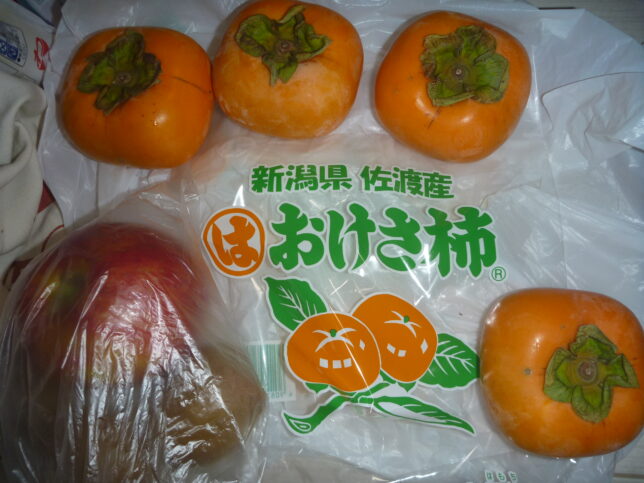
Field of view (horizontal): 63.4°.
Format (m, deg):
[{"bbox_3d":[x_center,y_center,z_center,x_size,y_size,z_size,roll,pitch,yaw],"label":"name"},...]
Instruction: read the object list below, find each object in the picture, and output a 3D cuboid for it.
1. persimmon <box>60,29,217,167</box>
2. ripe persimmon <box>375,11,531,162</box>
[{"bbox_3d":[-0.096,-0.074,0.272,0.074,0.050,0.073,8,79,1],"label":"persimmon"},{"bbox_3d":[0.068,-0.080,0.273,0.075,0.050,0.075,0,78,0],"label":"ripe persimmon"}]

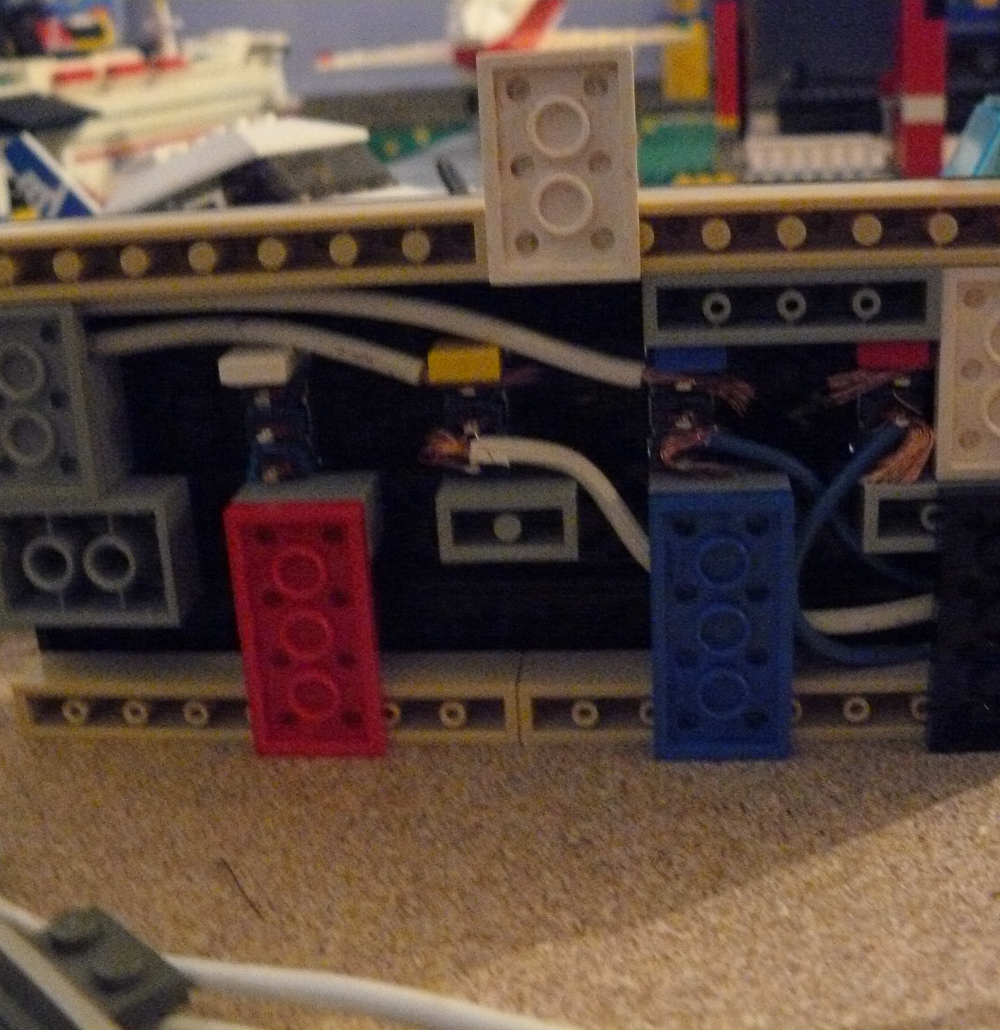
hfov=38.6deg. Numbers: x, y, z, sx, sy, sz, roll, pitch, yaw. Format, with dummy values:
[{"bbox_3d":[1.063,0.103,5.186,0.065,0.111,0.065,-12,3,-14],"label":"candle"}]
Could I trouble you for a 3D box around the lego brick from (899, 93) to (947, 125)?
[{"bbox_3d":[0.150,-0.146,0.513,0.016,0.010,0.016,-2,19,3],"label":"lego brick"}]

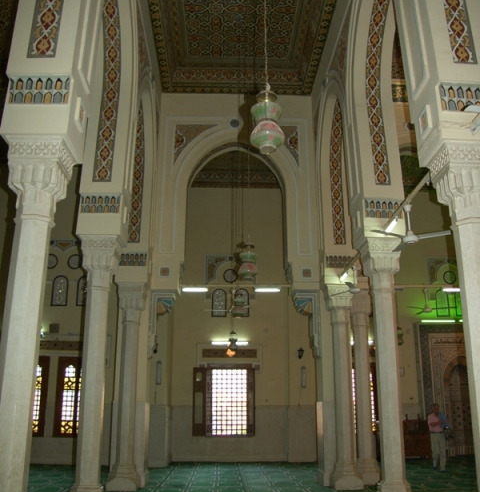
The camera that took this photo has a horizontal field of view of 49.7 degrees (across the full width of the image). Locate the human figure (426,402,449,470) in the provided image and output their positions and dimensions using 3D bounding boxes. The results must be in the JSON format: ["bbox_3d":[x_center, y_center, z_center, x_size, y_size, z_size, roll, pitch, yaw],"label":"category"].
[{"bbox_3d":[5.107,4.926,13.387,0.530,1.710,0.360,3,-18,-11],"label":"human figure"}]

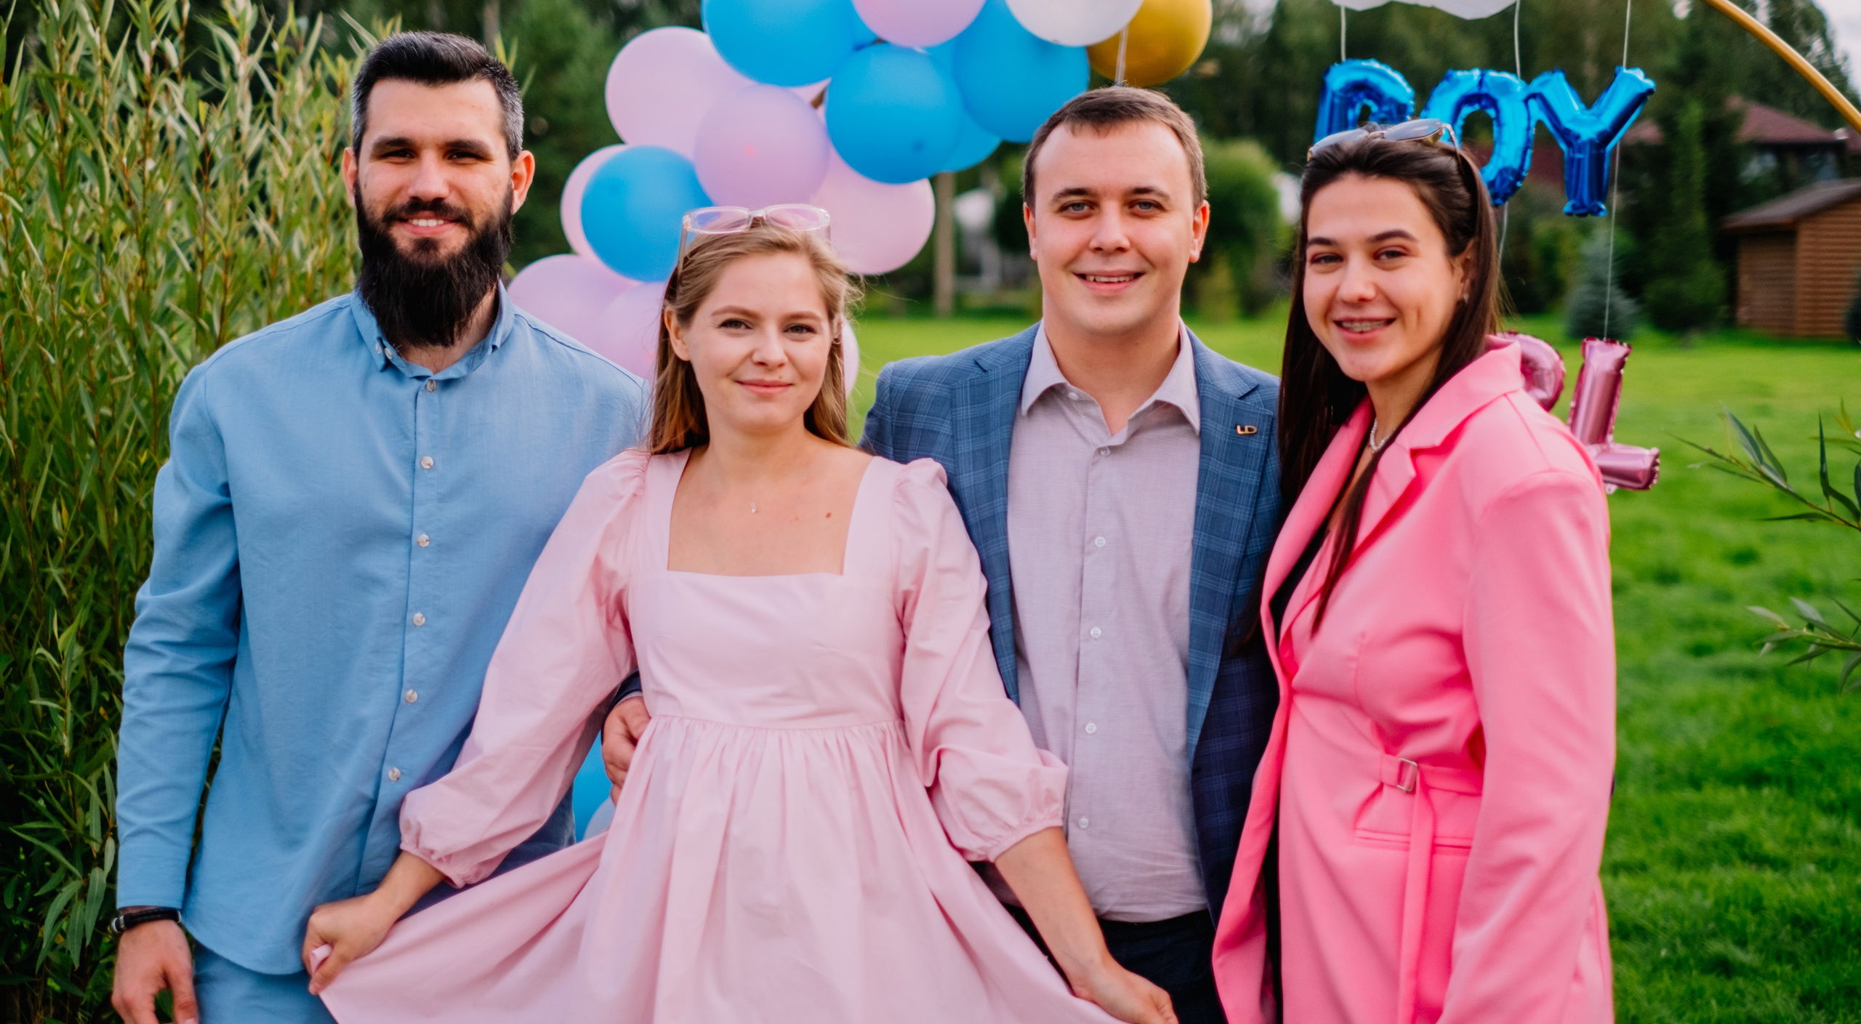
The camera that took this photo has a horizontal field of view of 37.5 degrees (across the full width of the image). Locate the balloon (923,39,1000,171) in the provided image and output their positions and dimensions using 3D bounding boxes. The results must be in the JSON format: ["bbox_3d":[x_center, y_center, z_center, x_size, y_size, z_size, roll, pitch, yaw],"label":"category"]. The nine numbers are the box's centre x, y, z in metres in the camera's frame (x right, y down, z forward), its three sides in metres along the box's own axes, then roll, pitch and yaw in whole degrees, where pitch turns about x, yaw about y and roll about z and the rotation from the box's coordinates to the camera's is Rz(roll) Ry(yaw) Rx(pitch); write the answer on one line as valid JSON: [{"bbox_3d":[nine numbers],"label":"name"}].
[{"bbox_3d":[0.012,-0.623,4.186,0.207,0.213,0.210,0,5,0],"label":"balloon"}]

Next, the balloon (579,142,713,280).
[{"bbox_3d":[-0.432,-0.456,4.185,0.206,0.211,0.225,0,5,0],"label":"balloon"}]

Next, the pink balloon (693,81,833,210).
[{"bbox_3d":[-0.251,-0.538,4.099,0.207,0.204,0.230,0,5,0],"label":"pink balloon"}]

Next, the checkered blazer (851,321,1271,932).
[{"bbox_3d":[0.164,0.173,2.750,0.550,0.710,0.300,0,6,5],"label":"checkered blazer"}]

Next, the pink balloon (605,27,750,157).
[{"bbox_3d":[-0.385,-0.644,4.226,0.238,0.213,0.213,0,5,0],"label":"pink balloon"}]

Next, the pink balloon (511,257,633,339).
[{"bbox_3d":[-0.545,-0.291,4.200,0.207,0.207,0.216,0,5,0],"label":"pink balloon"}]

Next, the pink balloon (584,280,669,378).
[{"bbox_3d":[-0.418,-0.241,4.182,0.222,0.226,0.247,0,5,0],"label":"pink balloon"}]

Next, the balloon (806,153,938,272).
[{"bbox_3d":[-0.092,-0.467,4.200,0.205,0.205,0.213,0,5,0],"label":"balloon"}]

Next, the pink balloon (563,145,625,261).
[{"bbox_3d":[-0.469,-0.469,4.220,0.197,0.197,0.205,0,5,0],"label":"pink balloon"}]

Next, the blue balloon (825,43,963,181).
[{"bbox_3d":[-0.052,-0.596,4.100,0.207,0.209,0.217,0,5,0],"label":"blue balloon"}]

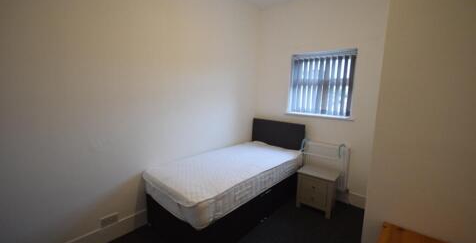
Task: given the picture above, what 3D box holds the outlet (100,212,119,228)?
[{"bbox_3d":[-1.226,0.954,1.902,0.015,0.084,0.148,9,11,42],"label":"outlet"}]

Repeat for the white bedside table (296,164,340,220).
[{"bbox_3d":[1.012,0.875,2.509,0.434,0.485,0.301,8,11,38],"label":"white bedside table"}]

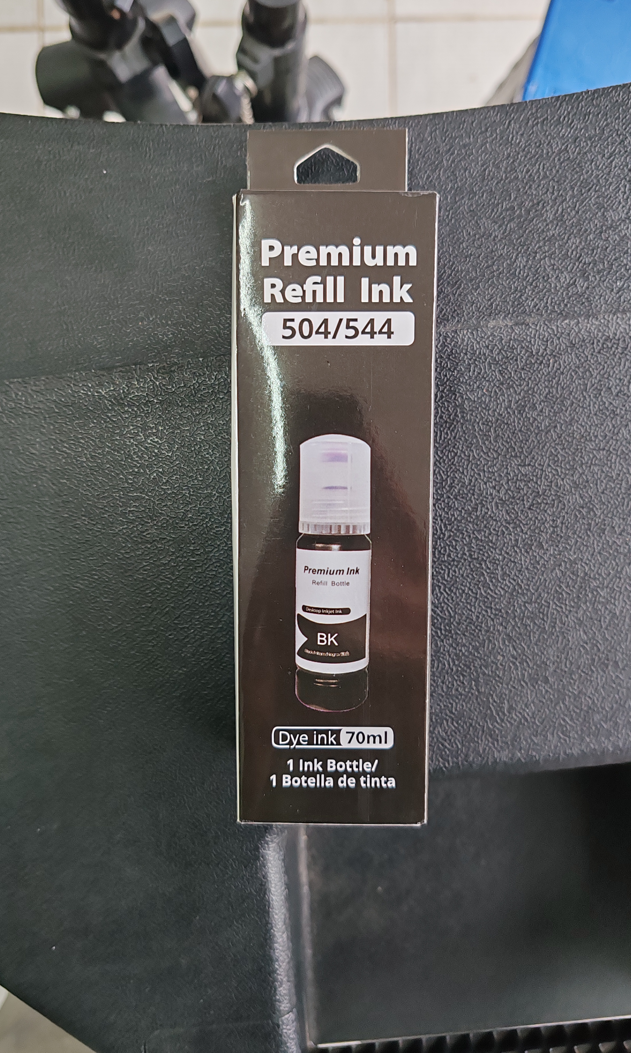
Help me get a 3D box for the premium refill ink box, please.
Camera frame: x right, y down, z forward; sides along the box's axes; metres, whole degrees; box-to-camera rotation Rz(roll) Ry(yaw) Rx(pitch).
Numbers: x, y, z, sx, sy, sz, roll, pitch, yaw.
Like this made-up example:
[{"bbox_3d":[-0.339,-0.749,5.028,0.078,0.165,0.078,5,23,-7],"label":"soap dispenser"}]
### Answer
[{"bbox_3d":[0.004,-0.018,0.192,0.041,0.043,0.161,0,94,-2],"label":"premium refill ink box"}]

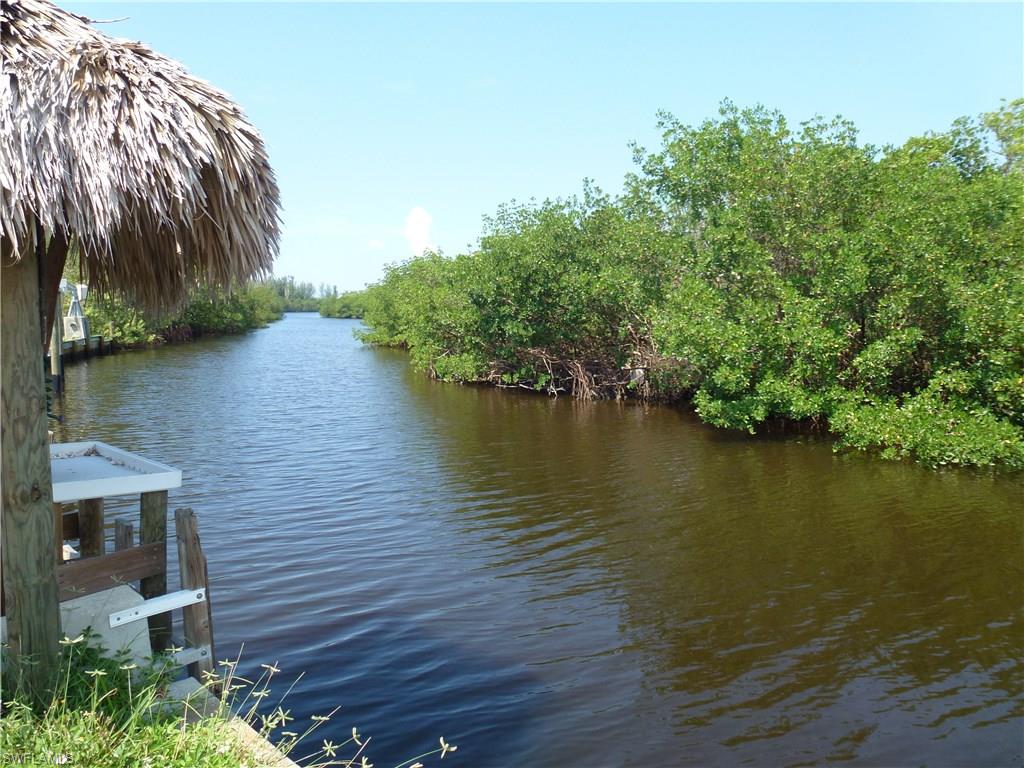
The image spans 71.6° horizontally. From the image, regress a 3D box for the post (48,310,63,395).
[{"bbox_3d":[-12.803,-1.013,19.864,0.260,2.520,0.260,0,6,0],"label":"post"}]

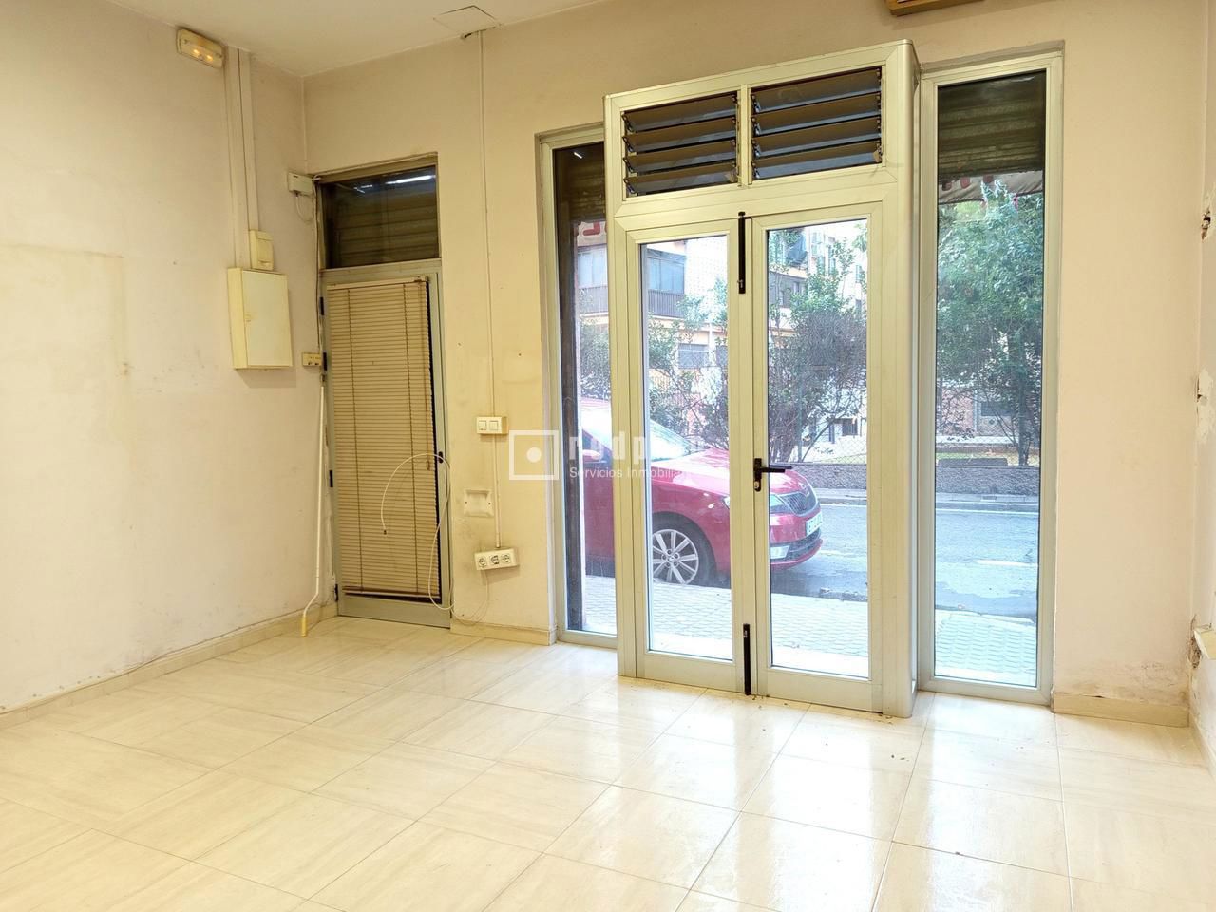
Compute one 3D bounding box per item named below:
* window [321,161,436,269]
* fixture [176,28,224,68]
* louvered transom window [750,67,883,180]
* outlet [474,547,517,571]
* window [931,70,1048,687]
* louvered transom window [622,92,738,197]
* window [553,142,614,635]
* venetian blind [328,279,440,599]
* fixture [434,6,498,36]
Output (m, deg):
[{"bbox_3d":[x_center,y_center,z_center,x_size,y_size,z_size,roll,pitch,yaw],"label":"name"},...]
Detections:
[{"bbox_3d":[-1.290,-1.333,4.756,0.826,0.503,0.055,1,5,26],"label":"window"},{"bbox_3d":[-2.059,-2.050,4.268,0.055,0.121,0.244,1,5,26],"label":"fixture"},{"bbox_3d":[0.826,-1.314,3.358,0.520,0.373,0.070,1,5,26],"label":"louvered transom window"},{"bbox_3d":[-0.589,0.552,4.490,0.247,0.088,0.042,-10,0,26],"label":"outlet"},{"bbox_3d":[1.559,-0.282,3.466,0.413,2.479,0.060,1,5,26],"label":"window"},{"bbox_3d":[0.311,-1.325,3.608,0.520,0.373,0.070,1,5,26],"label":"louvered transom window"},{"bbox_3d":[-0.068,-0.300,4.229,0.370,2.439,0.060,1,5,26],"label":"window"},{"bbox_3d":[-1.288,-0.087,4.825,0.727,1.812,0.035,1,5,26],"label":"venetian blind"},{"bbox_3d":[-0.700,-2.161,4.210,0.255,0.030,0.249,1,5,26],"label":"fixture"}]

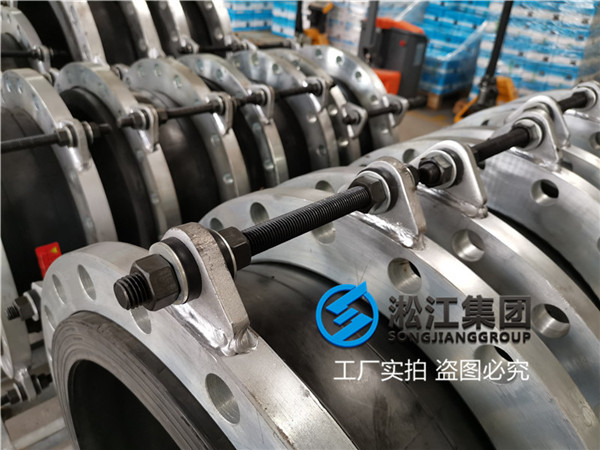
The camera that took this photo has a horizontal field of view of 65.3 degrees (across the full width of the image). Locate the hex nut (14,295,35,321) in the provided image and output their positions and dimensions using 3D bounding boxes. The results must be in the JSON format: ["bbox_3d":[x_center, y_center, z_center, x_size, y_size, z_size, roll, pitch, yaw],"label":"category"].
[{"bbox_3d":[-0.380,0.115,0.643,0.015,0.029,0.033,-23,-11,-40],"label":"hex nut"}]

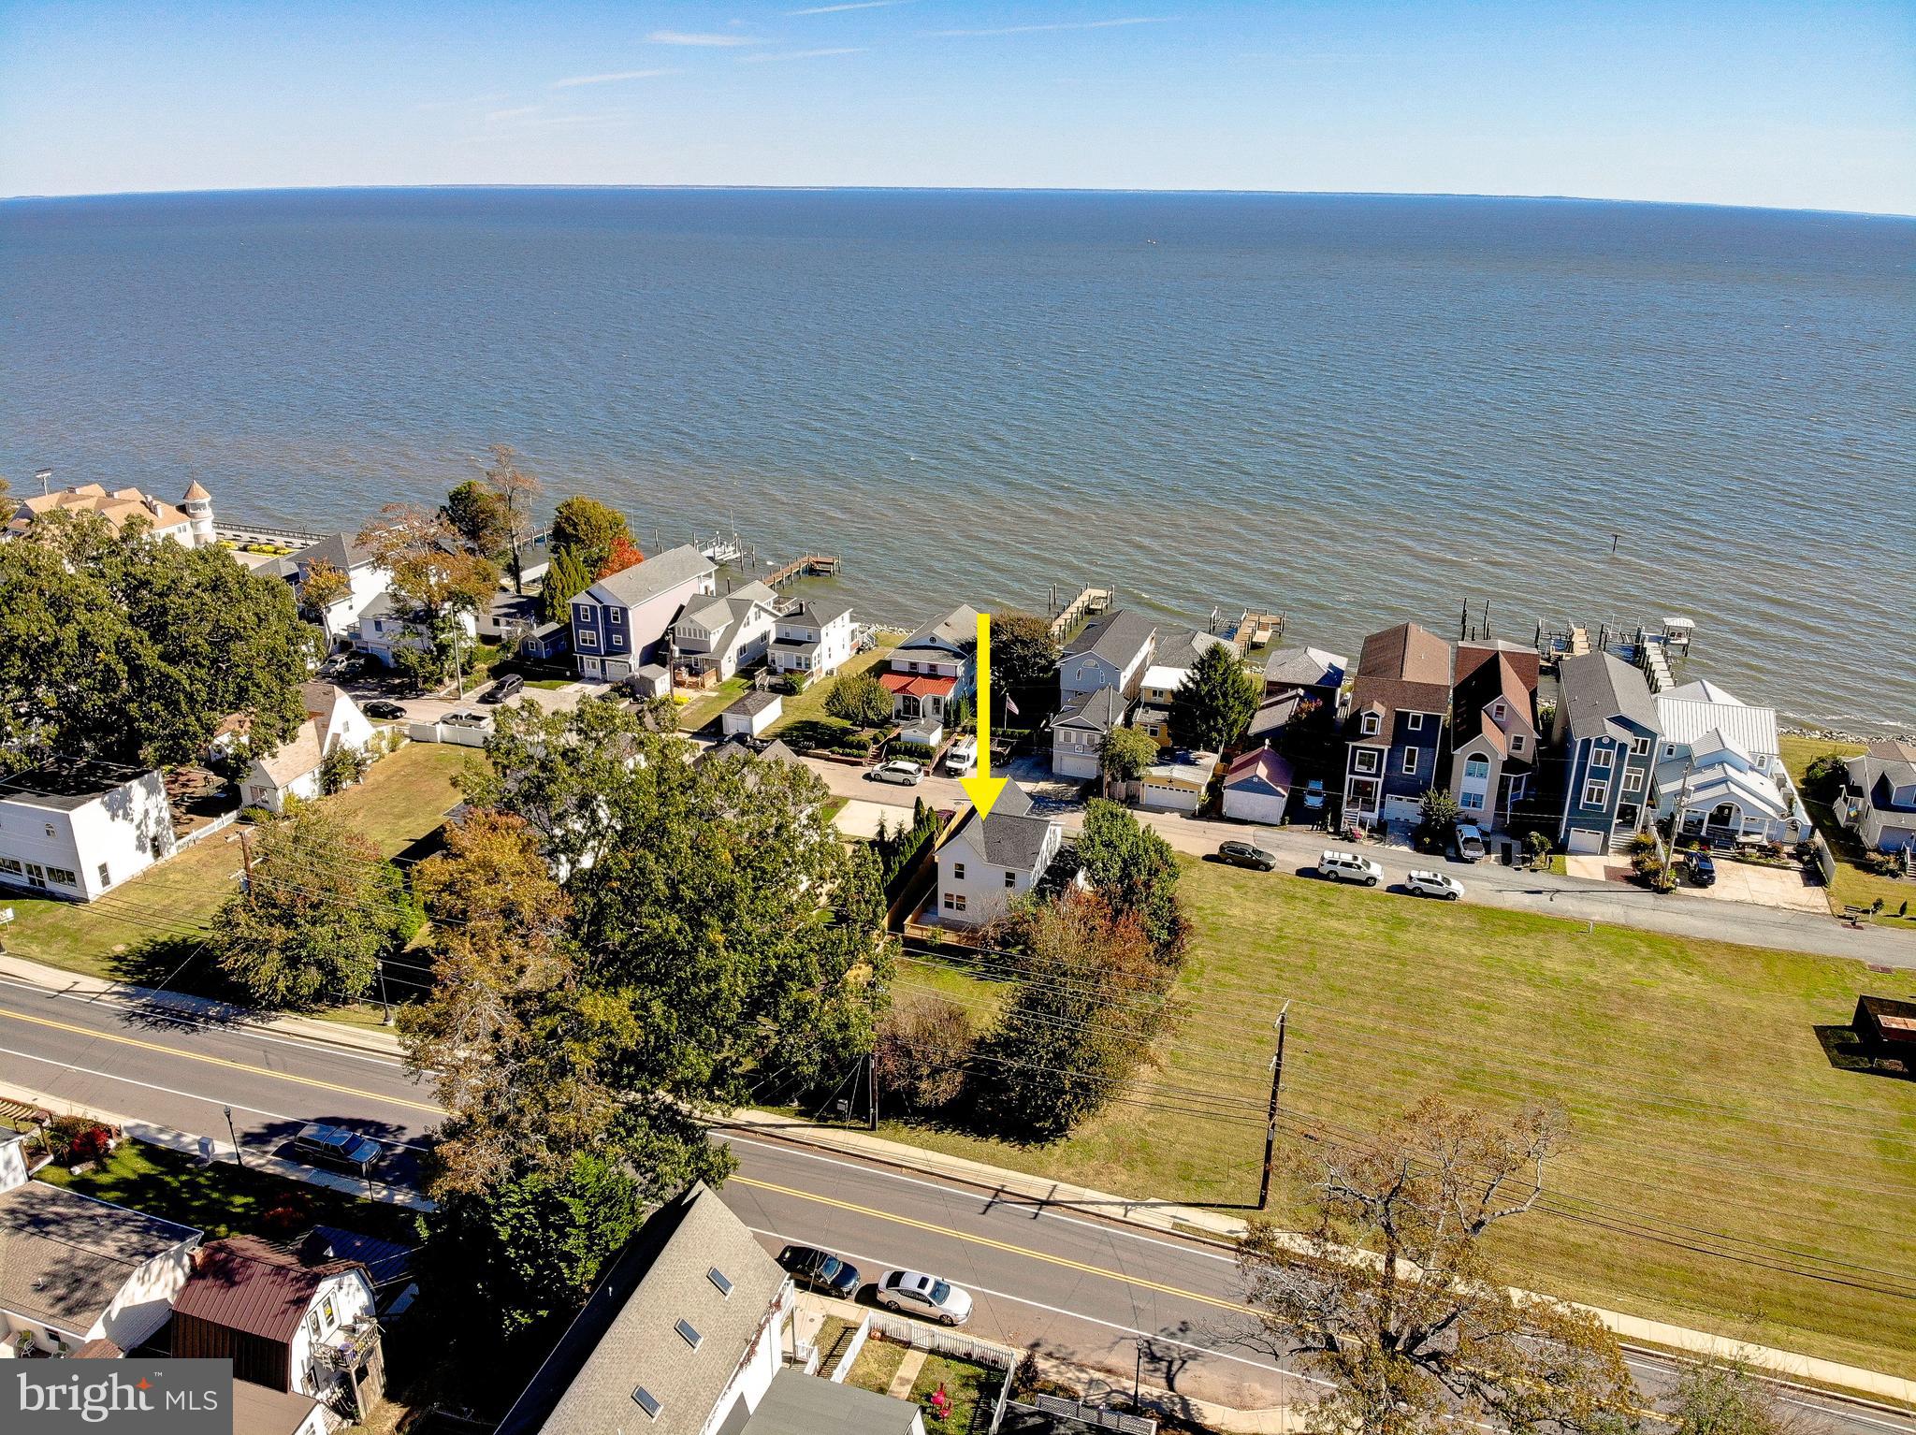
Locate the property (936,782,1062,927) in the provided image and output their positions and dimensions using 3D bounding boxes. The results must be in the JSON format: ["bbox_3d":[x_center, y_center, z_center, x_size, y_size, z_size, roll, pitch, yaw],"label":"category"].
[{"bbox_3d":[3.914,10.535,103.945,8.050,7.760,11.530,8,23,18],"label":"property"}]

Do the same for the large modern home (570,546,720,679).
[{"bbox_3d":[-36.300,-12.570,155.840,8.300,11.300,18.640,9,23,19],"label":"large modern home"}]

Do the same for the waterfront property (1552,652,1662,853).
[{"bbox_3d":[57.504,2.903,118.329,7.160,11.430,20.080,8,23,18],"label":"waterfront property"}]

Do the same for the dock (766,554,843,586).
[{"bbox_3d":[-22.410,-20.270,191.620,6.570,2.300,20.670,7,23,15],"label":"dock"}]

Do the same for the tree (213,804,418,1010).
[{"bbox_3d":[-43.314,12.633,89.358,11.400,13.400,11.200,8,23,18],"label":"tree"}]

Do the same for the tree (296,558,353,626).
[{"bbox_3d":[-73.870,-12.360,154.980,6.400,11.000,6.400,8,23,19],"label":"tree"}]

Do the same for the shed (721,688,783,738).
[{"bbox_3d":[-21.070,-0.605,136.589,3.480,2.980,6.660,8,23,17],"label":"shed"}]

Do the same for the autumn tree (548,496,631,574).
[{"bbox_3d":[-48.190,-22.350,177.800,10.000,13.600,10.000,8,23,18],"label":"autumn tree"}]

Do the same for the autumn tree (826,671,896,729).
[{"bbox_3d":[-9.890,-1.660,136.310,7.000,5.900,7.000,0,22,0],"label":"autumn tree"}]

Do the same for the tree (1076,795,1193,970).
[{"bbox_3d":[12.750,11.860,95.470,7.700,11.400,7.600,0,22,0],"label":"tree"}]

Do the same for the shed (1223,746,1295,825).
[{"bbox_3d":[27.170,6.040,119.590,5.400,4.600,6.500,8,23,18],"label":"shed"}]

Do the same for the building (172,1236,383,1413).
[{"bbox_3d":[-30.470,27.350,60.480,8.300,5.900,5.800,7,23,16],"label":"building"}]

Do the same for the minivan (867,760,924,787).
[{"bbox_3d":[-5.697,5.025,124.621,5.100,1.750,2.000,7,23,16],"label":"minivan"}]

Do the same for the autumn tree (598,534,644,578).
[{"bbox_3d":[-44.828,-19.546,176.449,6.600,8.500,6.400,8,23,18],"label":"autumn tree"}]

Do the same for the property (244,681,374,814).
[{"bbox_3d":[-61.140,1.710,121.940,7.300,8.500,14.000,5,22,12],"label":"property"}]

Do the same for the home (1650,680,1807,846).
[{"bbox_3d":[69.400,3.800,121.260,11.420,8.100,19.370,8,23,18],"label":"home"}]

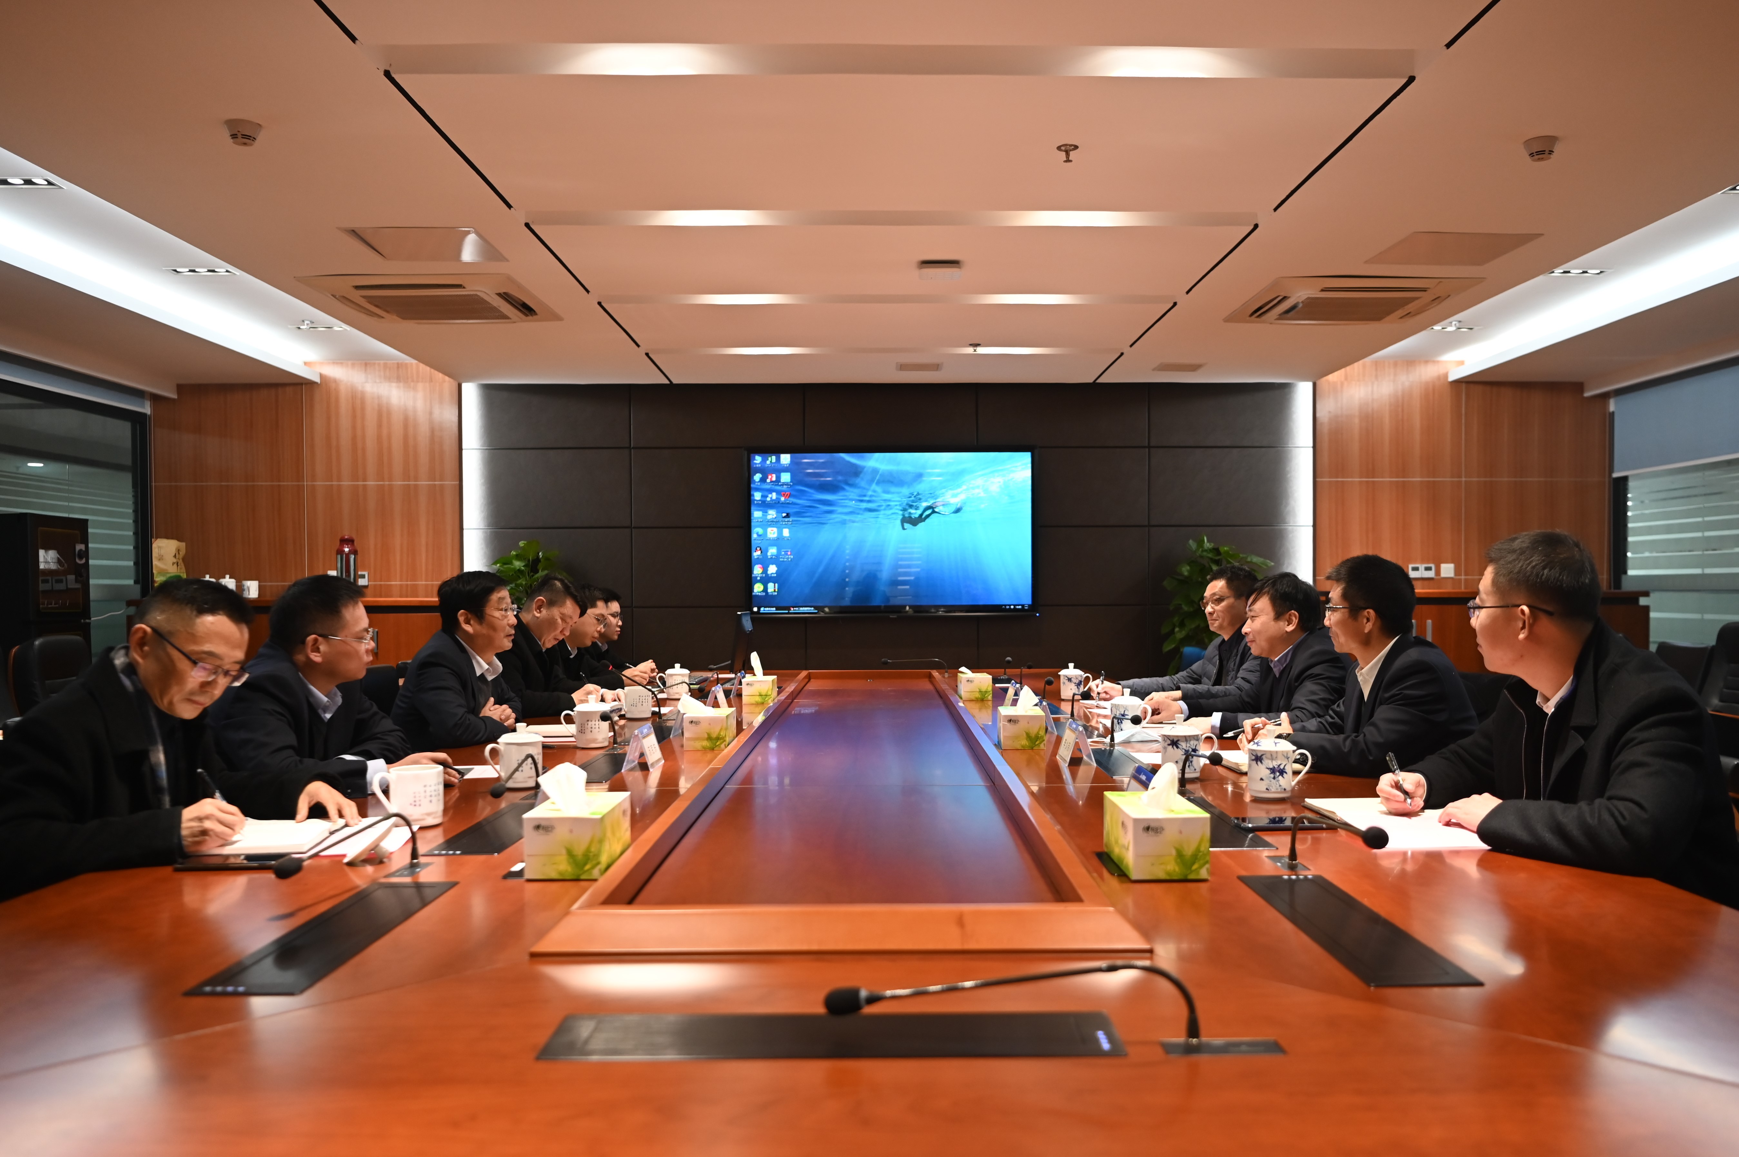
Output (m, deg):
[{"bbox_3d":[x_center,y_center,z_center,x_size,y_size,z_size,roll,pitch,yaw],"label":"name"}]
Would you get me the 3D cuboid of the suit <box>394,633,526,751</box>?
[{"bbox_3d":[-1.235,0.459,3.372,0.490,0.660,0.530,0,-1,10],"label":"suit"}]

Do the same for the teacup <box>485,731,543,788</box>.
[{"bbox_3d":[-0.774,0.386,2.521,0.122,0.129,0.090,0,-1,0],"label":"teacup"}]

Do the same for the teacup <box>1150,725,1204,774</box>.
[{"bbox_3d":[0.727,0.384,2.632,0.128,0.129,0.090,0,-1,0],"label":"teacup"}]

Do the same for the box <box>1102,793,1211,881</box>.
[{"bbox_3d":[0.436,0.391,1.769,0.110,0.090,0.207,0,-1,0],"label":"box"}]

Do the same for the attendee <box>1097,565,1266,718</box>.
[{"bbox_3d":[1.260,0.595,4.170,0.720,1.291,0.550,0,-1,-18],"label":"attendee"}]

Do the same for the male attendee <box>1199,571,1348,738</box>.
[{"bbox_3d":[1.240,0.604,3.470,0.660,1.249,0.540,0,-1,-12],"label":"male attendee"}]

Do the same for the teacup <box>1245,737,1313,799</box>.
[{"bbox_3d":[0.864,0.387,2.435,0.135,0.138,0.092,0,-1,0],"label":"teacup"}]

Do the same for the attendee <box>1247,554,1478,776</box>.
[{"bbox_3d":[1.190,0.573,2.861,0.630,1.280,0.540,0,-1,15],"label":"attendee"}]

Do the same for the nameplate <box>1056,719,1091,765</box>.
[{"bbox_3d":[0.509,0.406,2.860,0.070,0.092,0.165,0,-1,0],"label":"nameplate"}]

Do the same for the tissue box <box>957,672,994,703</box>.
[{"bbox_3d":[0.437,0.449,4.801,0.115,0.093,0.220,0,-1,0],"label":"tissue box"}]

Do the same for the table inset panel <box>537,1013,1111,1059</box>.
[{"bbox_3d":[-0.033,0.427,1.084,0.525,0.010,0.108,0,-1,0],"label":"table inset panel"}]

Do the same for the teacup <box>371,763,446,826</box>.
[{"bbox_3d":[-0.840,0.395,2.113,0.120,0.100,0.090,0,-1,0],"label":"teacup"}]

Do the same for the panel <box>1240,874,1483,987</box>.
[{"bbox_3d":[0.611,0.451,1.495,0.123,0.016,0.487,0,-1,2],"label":"panel"}]

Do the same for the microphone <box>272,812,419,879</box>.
[{"bbox_3d":[-0.731,0.395,1.639,0.040,0.097,0.280,0,-1,16],"label":"microphone"}]

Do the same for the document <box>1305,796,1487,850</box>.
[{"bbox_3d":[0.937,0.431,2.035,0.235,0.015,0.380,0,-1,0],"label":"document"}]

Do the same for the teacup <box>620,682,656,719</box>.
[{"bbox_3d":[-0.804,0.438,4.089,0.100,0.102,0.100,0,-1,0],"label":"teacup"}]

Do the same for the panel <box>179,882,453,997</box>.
[{"bbox_3d":[-0.654,0.443,1.448,0.115,0.012,0.475,0,-1,0],"label":"panel"}]

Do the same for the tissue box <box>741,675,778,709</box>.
[{"bbox_3d":[-0.444,0.453,4.692,0.117,0.094,0.200,0,-1,0],"label":"tissue box"}]

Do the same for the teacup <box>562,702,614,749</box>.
[{"bbox_3d":[-0.778,0.396,3.171,0.128,0.129,0.090,0,-1,0],"label":"teacup"}]

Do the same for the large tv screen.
[{"bbox_3d":[0.143,-0.311,7.856,1.960,1.130,0.090,0,-1,0],"label":"large tv screen"}]

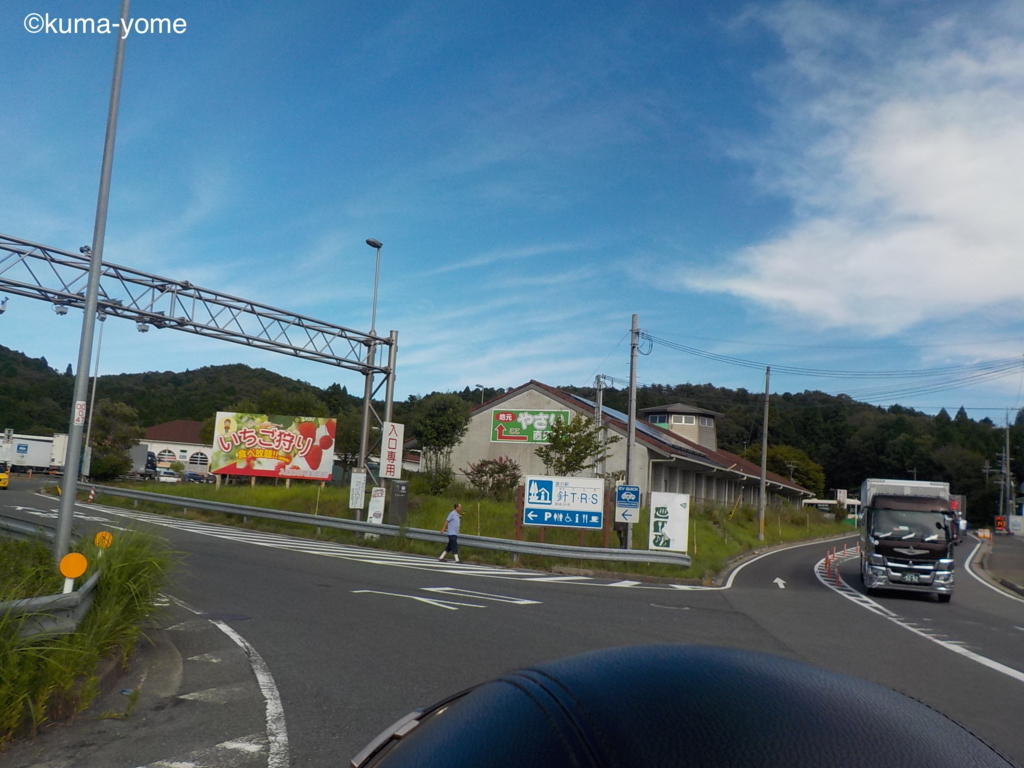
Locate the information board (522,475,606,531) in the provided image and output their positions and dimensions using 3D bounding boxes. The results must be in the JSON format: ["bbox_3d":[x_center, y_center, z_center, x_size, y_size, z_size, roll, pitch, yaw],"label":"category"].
[{"bbox_3d":[1.530,3.451,25.900,2.299,1.442,0.120,2,-7,13],"label":"information board"}]

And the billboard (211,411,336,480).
[{"bbox_3d":[-10.704,2.812,40.000,5.431,2.803,0.150,3,-7,0],"label":"billboard"}]

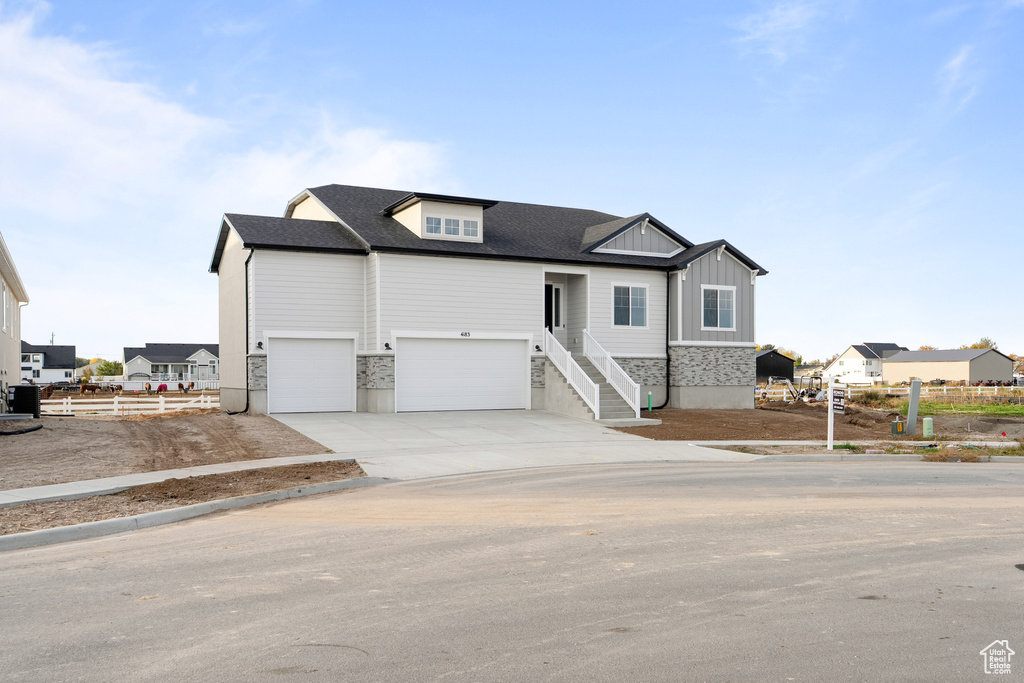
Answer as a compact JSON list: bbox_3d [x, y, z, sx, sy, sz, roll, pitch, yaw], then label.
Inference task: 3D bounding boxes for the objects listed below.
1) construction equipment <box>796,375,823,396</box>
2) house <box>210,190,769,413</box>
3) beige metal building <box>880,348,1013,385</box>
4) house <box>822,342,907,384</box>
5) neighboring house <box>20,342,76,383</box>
[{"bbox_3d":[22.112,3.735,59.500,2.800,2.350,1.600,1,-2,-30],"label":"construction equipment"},{"bbox_3d":[-2.796,-2.124,36.456,20.500,9.900,19.500,1,-2,-28],"label":"house"},{"bbox_3d":[79.116,4.751,145.561,10.930,6.150,18.747,1,-2,-22],"label":"beige metal building"},{"bbox_3d":[90.337,5.548,202.327,17.500,10.000,13.500,1,-2,-28],"label":"house"},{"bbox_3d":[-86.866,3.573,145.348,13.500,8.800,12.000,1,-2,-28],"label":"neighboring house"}]

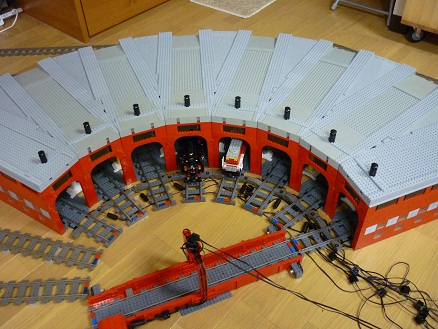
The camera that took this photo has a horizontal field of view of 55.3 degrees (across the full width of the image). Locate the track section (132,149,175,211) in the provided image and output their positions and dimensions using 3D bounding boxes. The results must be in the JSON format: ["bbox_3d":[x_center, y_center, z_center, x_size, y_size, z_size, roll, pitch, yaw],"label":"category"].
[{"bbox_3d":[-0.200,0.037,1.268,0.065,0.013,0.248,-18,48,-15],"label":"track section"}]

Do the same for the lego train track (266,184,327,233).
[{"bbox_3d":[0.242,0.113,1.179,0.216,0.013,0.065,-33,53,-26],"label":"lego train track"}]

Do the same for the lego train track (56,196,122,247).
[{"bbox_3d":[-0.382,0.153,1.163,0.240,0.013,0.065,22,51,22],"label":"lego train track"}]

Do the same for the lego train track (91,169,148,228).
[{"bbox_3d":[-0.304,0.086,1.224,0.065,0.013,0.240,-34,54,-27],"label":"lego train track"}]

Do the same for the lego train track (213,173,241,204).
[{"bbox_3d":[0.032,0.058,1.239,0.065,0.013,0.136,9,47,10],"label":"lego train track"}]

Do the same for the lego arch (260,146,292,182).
[{"bbox_3d":[0.174,-0.004,1.212,0.100,0.130,0.040,24,51,23],"label":"lego arch"}]

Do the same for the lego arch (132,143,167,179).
[{"bbox_3d":[-0.211,-0.014,1.236,0.100,0.130,0.040,-17,48,-14],"label":"lego arch"}]

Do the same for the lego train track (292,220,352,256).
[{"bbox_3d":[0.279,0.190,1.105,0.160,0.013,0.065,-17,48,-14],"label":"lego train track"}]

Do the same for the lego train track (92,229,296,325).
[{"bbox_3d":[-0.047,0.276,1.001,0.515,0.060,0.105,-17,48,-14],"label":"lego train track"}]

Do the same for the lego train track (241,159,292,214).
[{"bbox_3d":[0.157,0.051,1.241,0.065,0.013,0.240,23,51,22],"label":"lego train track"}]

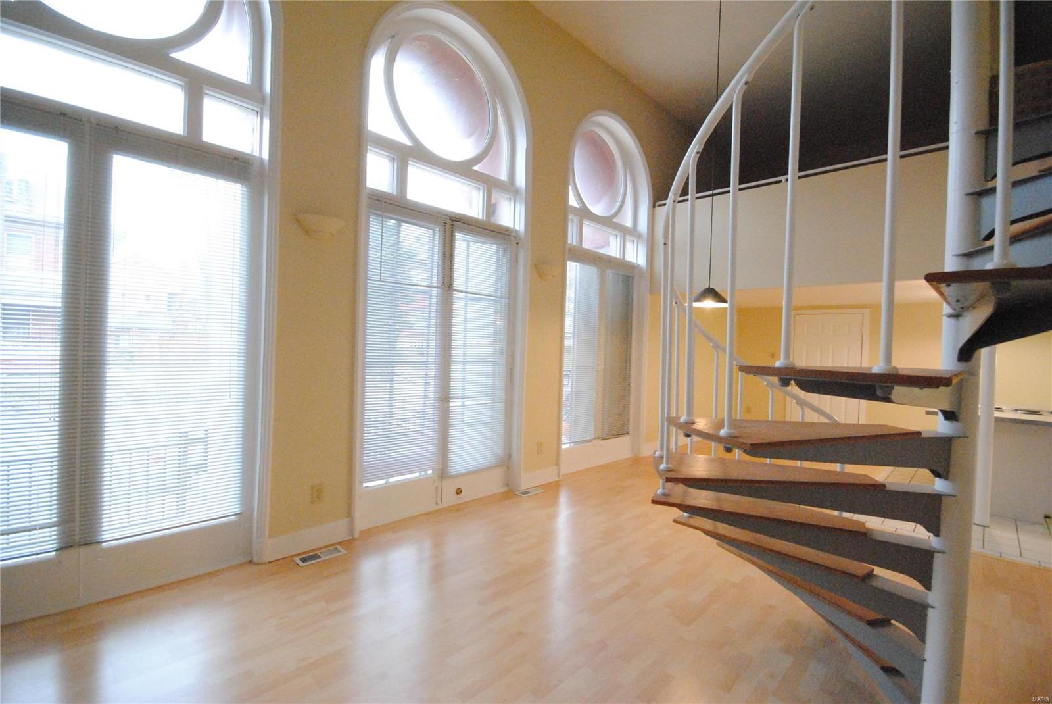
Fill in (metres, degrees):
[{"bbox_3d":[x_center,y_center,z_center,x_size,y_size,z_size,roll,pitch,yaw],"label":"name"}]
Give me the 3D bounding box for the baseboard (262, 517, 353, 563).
[{"bbox_3d":[-1.409,1.227,2.895,0.550,0.146,0.020,1,1,-44],"label":"baseboard"}]

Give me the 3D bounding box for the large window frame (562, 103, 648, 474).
[{"bbox_3d":[0.965,-0.692,5.178,1.645,4.091,0.150,1,1,-44],"label":"large window frame"}]

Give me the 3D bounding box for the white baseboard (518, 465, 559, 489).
[{"bbox_3d":[0.138,1.262,4.410,0.550,0.146,0.020,1,1,-44],"label":"white baseboard"}]

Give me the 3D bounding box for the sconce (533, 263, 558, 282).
[{"bbox_3d":[0.230,-0.763,4.318,0.305,0.121,0.124,1,1,-44],"label":"sconce"}]

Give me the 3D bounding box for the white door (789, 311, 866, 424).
[{"bbox_3d":[4.762,0.426,6.985,0.060,2.070,0.950,1,1,-44],"label":"white door"}]

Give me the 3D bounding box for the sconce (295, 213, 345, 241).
[{"bbox_3d":[-1.301,-0.798,2.827,0.302,0.120,0.124,1,1,-44],"label":"sconce"}]

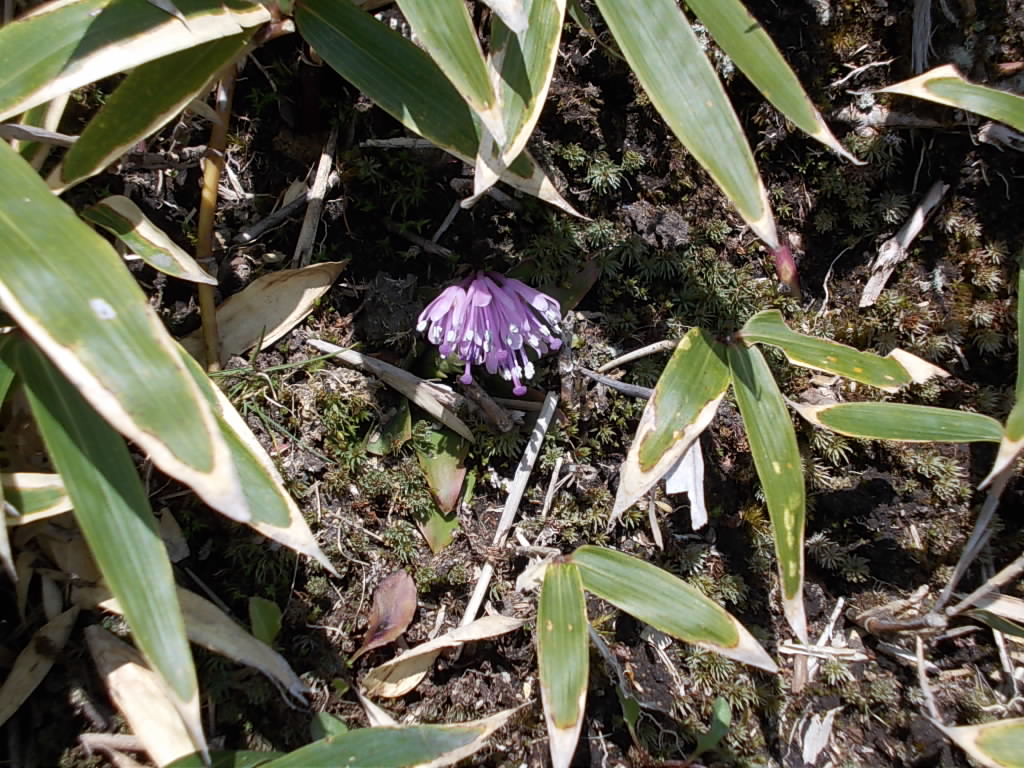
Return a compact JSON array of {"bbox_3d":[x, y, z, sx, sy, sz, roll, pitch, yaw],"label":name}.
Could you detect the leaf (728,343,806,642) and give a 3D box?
[{"bbox_3d":[0.078,0.033,0.639,0.019,0.014,0.097,-8,70,-5],"label":"leaf"}]

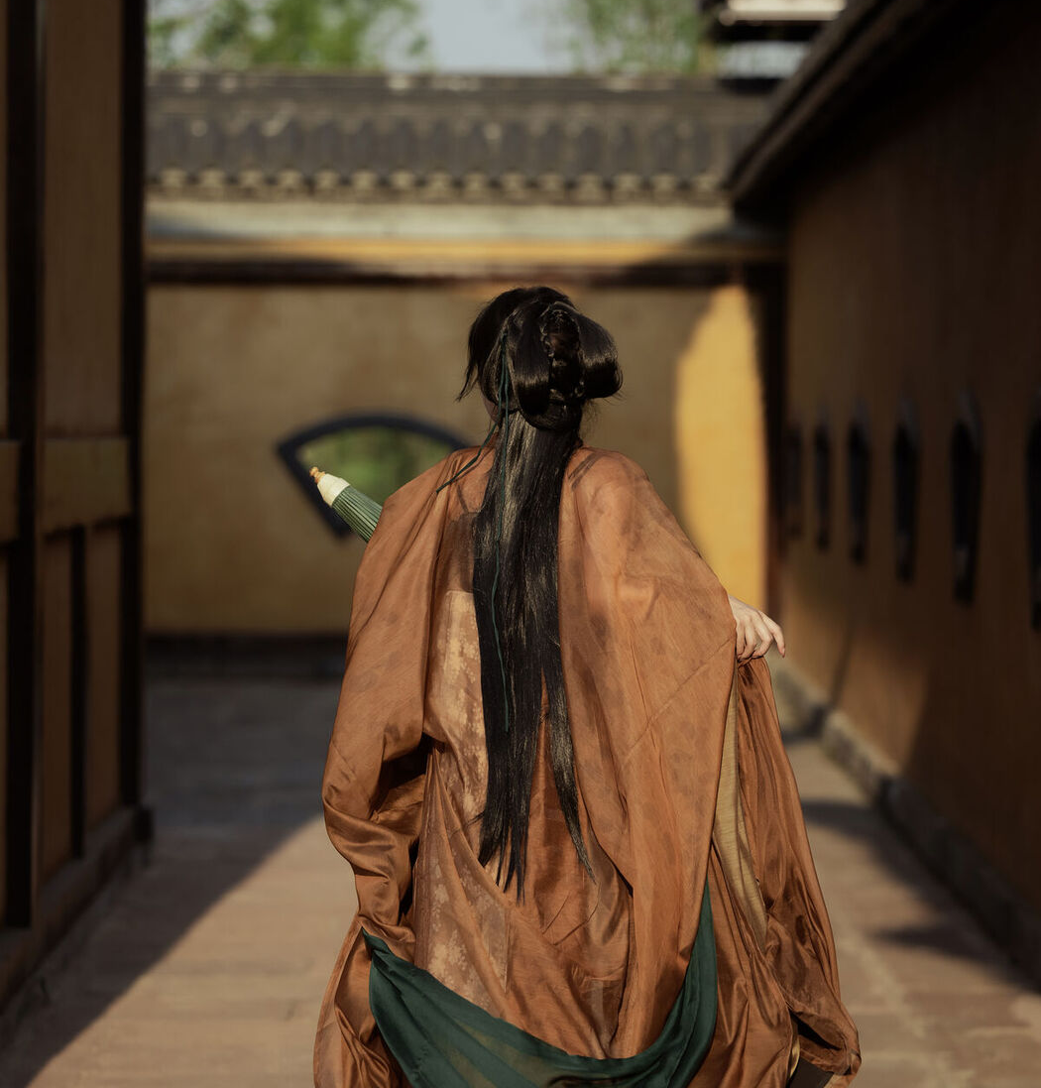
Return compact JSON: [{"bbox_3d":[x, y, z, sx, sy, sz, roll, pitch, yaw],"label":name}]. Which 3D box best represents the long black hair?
[{"bbox_3d":[0.024,0.071,7.050,0.250,0.920,0.280,0,1,-19],"label":"long black hair"}]

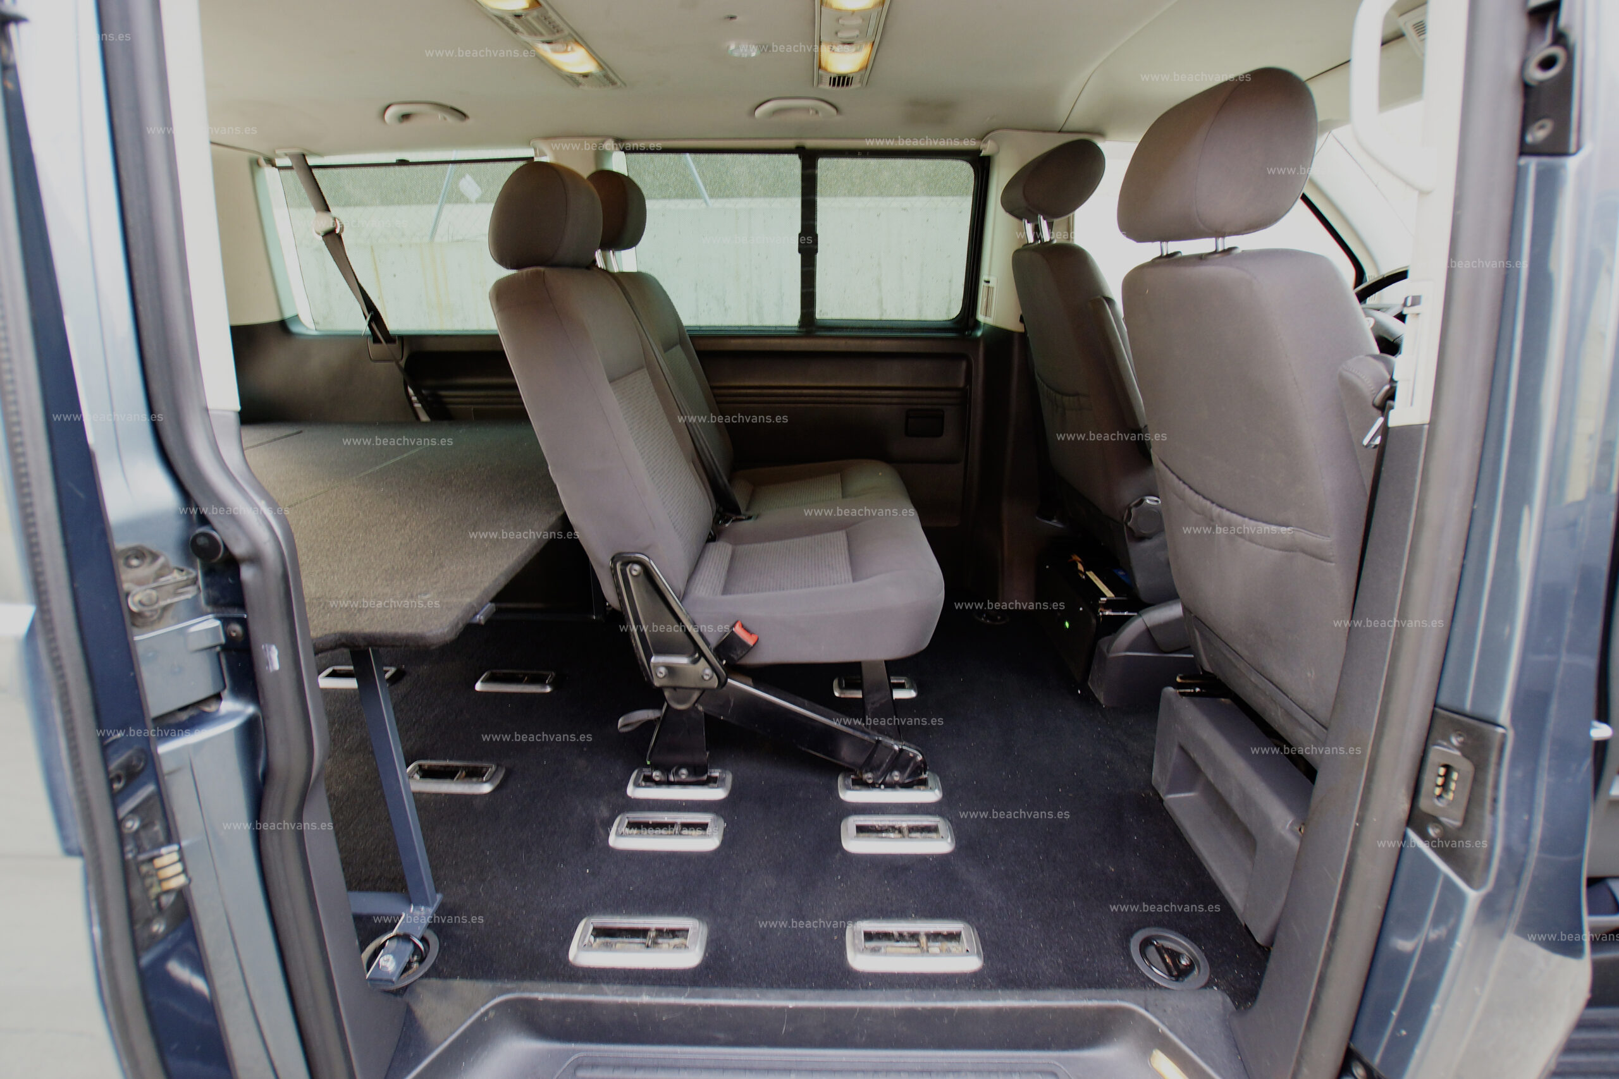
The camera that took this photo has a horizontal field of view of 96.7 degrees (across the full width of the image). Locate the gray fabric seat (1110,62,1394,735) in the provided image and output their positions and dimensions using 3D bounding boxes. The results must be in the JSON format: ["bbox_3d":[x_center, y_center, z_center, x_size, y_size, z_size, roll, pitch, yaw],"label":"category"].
[{"bbox_3d":[0.895,-0.130,1.108,0.862,1.000,0.520,1,20,0],"label":"gray fabric seat"}]

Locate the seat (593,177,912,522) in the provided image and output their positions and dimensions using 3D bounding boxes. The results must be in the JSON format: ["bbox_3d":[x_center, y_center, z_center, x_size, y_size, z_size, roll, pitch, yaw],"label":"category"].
[{"bbox_3d":[-0.148,-0.450,1.854,0.780,0.890,0.495,1,20,0],"label":"seat"}]

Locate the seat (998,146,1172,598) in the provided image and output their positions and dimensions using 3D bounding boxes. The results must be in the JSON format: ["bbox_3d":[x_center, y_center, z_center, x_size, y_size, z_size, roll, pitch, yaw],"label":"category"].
[{"bbox_3d":[0.897,-0.416,1.786,0.862,1.005,0.520,1,20,0],"label":"seat"}]

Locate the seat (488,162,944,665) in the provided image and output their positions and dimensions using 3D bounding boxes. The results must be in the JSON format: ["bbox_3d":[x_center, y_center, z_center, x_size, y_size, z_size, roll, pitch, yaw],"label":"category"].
[{"bbox_3d":[-0.145,-0.251,1.392,0.780,0.849,0.500,1,20,0],"label":"seat"}]

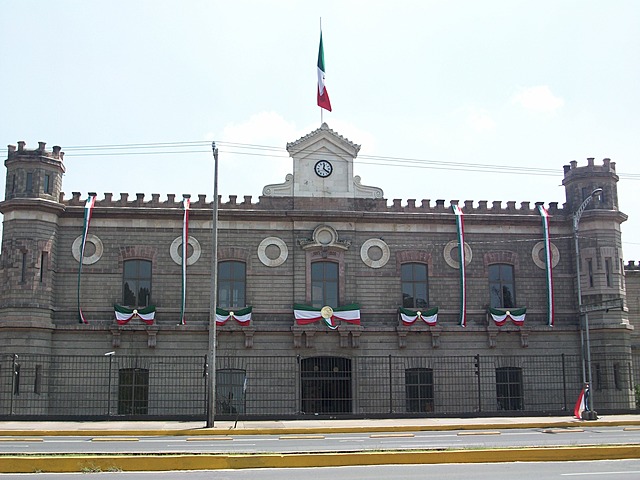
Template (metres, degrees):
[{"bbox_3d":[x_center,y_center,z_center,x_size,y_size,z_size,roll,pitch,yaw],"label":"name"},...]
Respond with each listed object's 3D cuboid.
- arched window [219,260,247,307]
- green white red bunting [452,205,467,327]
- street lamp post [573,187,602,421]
[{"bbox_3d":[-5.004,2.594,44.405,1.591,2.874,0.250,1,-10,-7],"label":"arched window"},{"bbox_3d":[8.301,1.498,46.280,0.552,7.299,0.450,1,-11,-7],"label":"green white red bunting"},{"bbox_3d":[12.230,2.943,35.179,0.700,10.239,2.700,1,-11,-7],"label":"street lamp post"}]

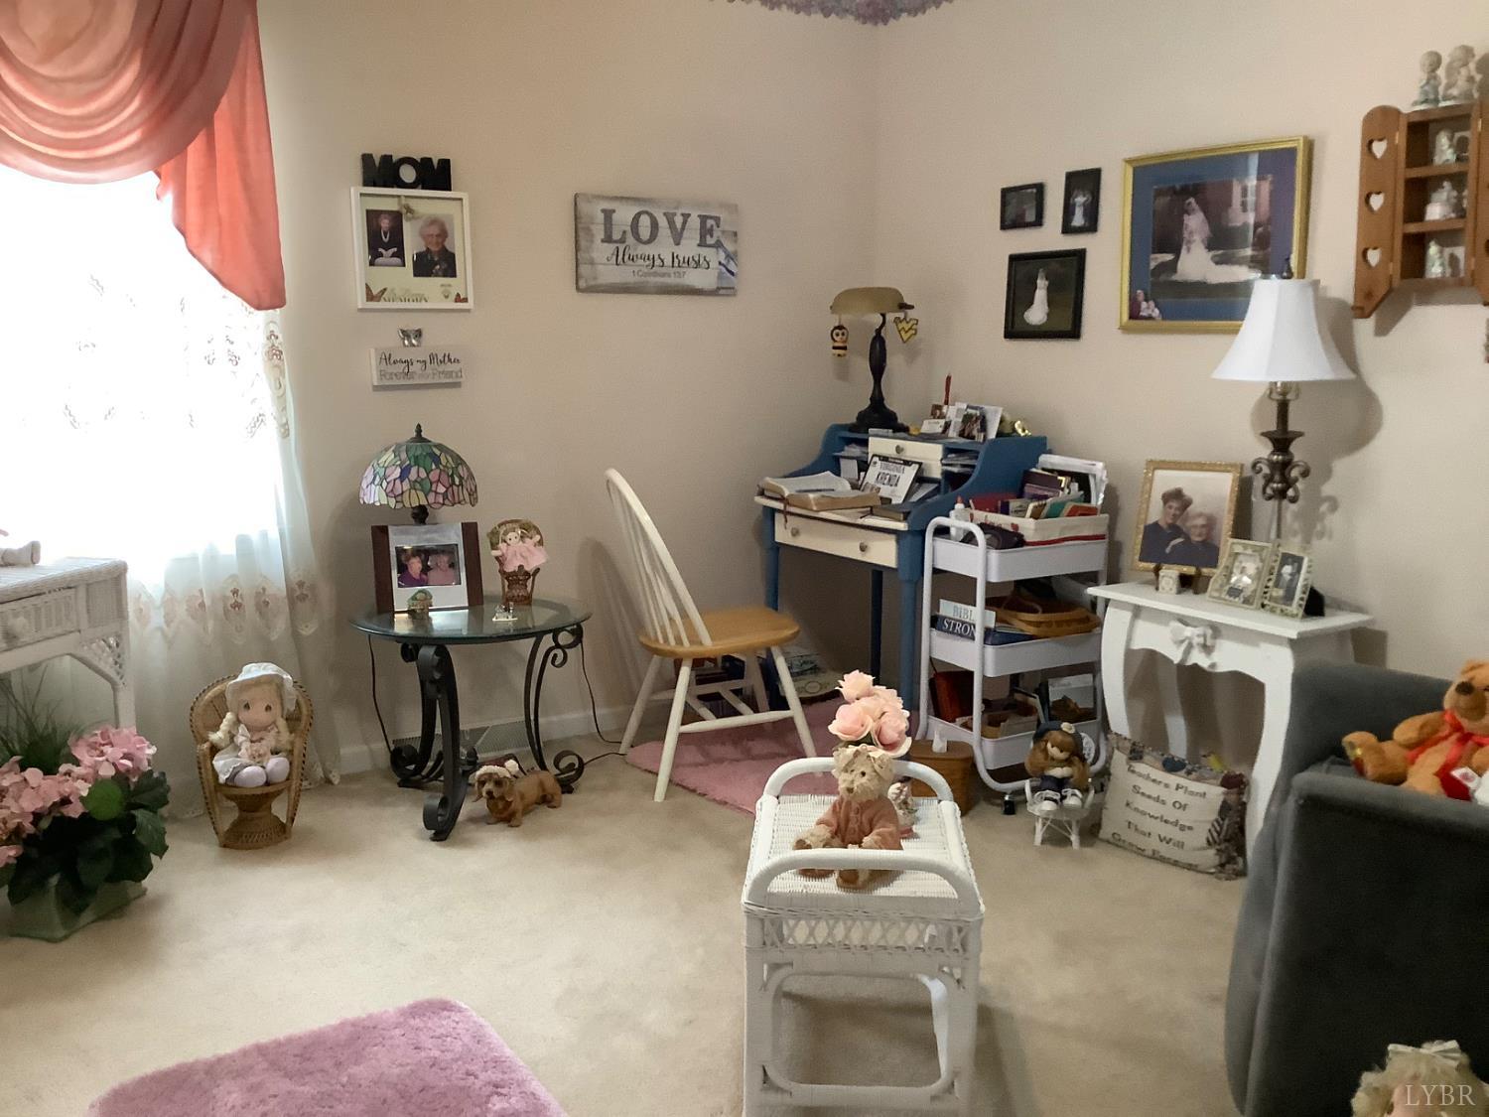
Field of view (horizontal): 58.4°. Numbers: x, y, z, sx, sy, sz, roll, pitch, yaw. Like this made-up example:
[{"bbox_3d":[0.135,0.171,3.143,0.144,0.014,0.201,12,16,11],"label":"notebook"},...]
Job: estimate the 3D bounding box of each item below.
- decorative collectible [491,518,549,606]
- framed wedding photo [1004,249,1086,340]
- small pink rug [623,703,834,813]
[{"bbox_3d":[-0.627,0.010,3.695,0.152,0.230,0.113,-1,9,-7],"label":"decorative collectible"},{"bbox_3d":[0.858,-0.758,3.846,0.018,0.247,0.312,-6,11,-30],"label":"framed wedding photo"},{"bbox_3d":[0.213,0.603,4.242,1.000,0.025,0.770,-8,13,-42],"label":"small pink rug"}]

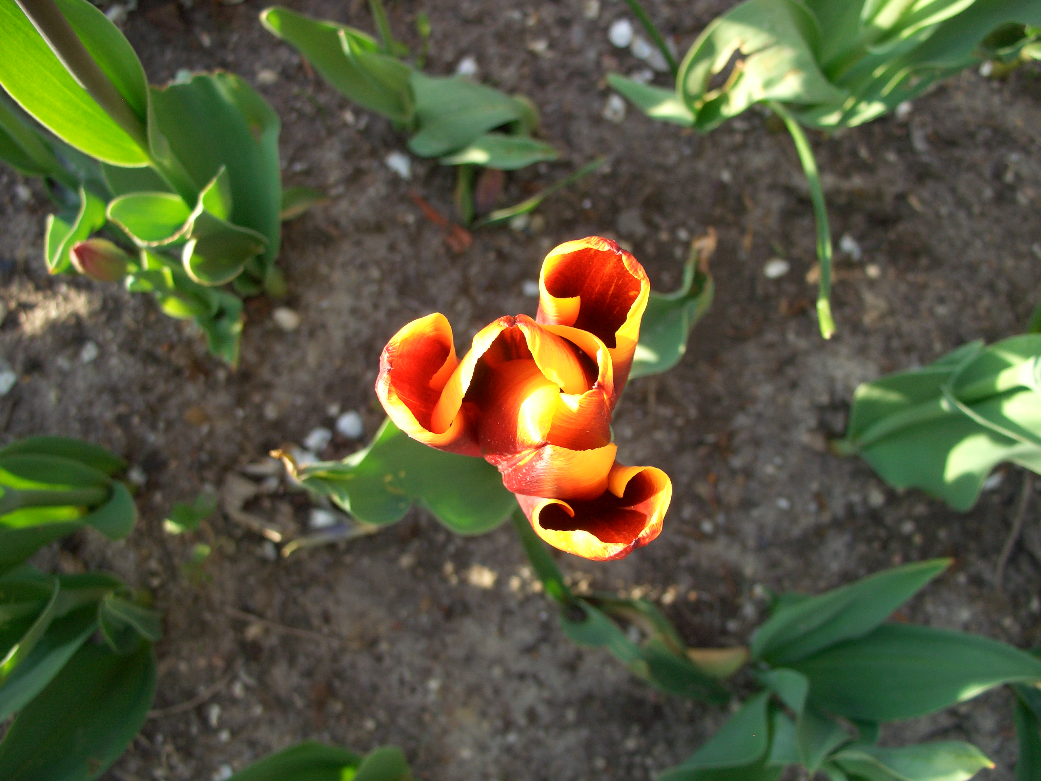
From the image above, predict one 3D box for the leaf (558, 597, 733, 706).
[{"bbox_3d":[0.075,0.159,0.607,0.112,0.038,0.040,27,78,9],"label":"leaf"}]

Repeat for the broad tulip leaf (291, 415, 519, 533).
[{"bbox_3d":[-0.055,0.041,0.500,0.120,0.045,0.062,-5,75,8],"label":"broad tulip leaf"}]

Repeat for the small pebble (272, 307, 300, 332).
[{"bbox_3d":[-0.162,-0.049,0.686,0.018,0.010,0.015,18,77,7],"label":"small pebble"}]

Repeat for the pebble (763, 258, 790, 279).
[{"bbox_3d":[0.176,-0.083,0.681,0.018,0.009,0.013,-6,76,1],"label":"pebble"}]

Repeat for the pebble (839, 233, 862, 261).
[{"bbox_3d":[0.242,-0.105,0.728,0.012,0.010,0.021,-41,83,-7],"label":"pebble"}]

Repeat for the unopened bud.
[{"bbox_3d":[-0.227,-0.070,0.535,0.021,0.038,0.021,0,87,16],"label":"unopened bud"}]

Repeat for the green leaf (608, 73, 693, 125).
[{"bbox_3d":[0.096,-0.208,0.714,0.070,0.028,0.027,27,81,4],"label":"green leaf"}]

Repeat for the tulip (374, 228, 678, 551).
[{"bbox_3d":[0.000,0.004,0.335,0.092,0.065,0.095,0,74,-2],"label":"tulip"}]

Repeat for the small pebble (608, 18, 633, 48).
[{"bbox_3d":[0.076,-0.272,0.755,0.019,0.012,0.021,-9,80,-2],"label":"small pebble"}]

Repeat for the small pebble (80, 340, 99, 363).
[{"bbox_3d":[-0.308,-0.028,0.710,0.011,0.008,0.016,17,80,2],"label":"small pebble"}]

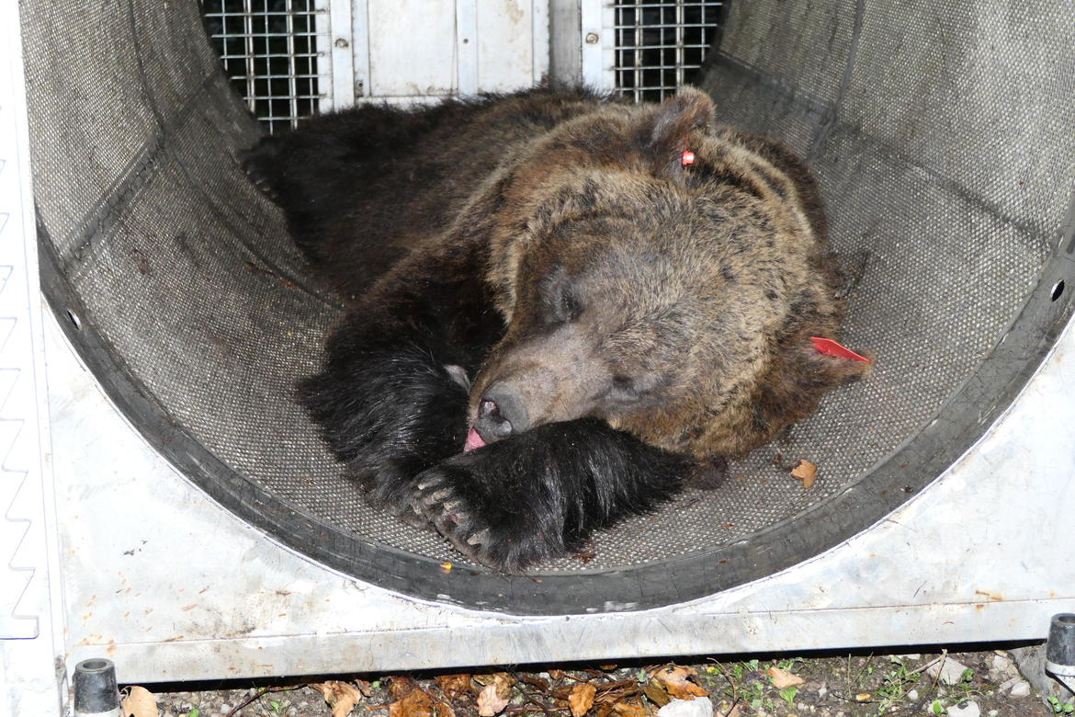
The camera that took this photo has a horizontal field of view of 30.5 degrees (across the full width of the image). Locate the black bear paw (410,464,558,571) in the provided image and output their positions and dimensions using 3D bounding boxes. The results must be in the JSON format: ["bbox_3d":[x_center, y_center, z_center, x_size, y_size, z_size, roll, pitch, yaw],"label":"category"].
[{"bbox_3d":[-0.051,0.153,1.947,0.125,0.060,0.112,-17,37,-15],"label":"black bear paw"}]

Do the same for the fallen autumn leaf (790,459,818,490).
[{"bbox_3d":[0.268,0.116,1.979,0.032,0.016,0.042,-28,22,13],"label":"fallen autumn leaf"}]

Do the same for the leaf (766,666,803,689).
[{"bbox_3d":[0.250,0.324,2.000,0.036,0.014,0.042,-7,20,-18],"label":"leaf"}]

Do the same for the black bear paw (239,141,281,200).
[{"bbox_3d":[-0.449,-0.309,3.240,0.092,0.058,0.090,37,19,15],"label":"black bear paw"}]

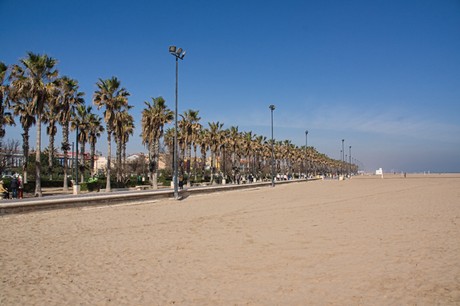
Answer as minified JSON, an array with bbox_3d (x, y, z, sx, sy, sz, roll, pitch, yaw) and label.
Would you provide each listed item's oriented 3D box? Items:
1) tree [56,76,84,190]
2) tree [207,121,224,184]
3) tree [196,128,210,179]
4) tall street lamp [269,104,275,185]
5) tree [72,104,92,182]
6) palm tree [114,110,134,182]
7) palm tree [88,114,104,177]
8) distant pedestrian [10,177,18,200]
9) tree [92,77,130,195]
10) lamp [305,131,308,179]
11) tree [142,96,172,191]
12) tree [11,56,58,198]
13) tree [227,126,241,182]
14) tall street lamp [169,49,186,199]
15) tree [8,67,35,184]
[{"bbox_3d":[-16.204,-2.000,35.138,2.900,11.663,2.900,-1,-4,24],"label":"tree"},{"bbox_3d":[-2.266,0.036,50.672,2.800,9.398,2.800,0,-3,0],"label":"tree"},{"bbox_3d":[-5.090,0.486,66.303,2.800,10.460,2.800,0,-3,0],"label":"tree"},{"bbox_3d":[7.706,-1.393,62.937,0.800,15.073,2.000,-1,-4,24],"label":"tall street lamp"},{"bbox_3d":[-18.999,-0.945,44.709,2.900,10.666,2.900,-1,-4,24],"label":"tree"},{"bbox_3d":[-15.837,-0.819,51.825,3.000,11.240,3.000,-1,-4,24],"label":"palm tree"},{"bbox_3d":[-20.774,-0.730,53.324,2.600,11.170,2.600,-2,-4,25],"label":"palm tree"},{"bbox_3d":[-14.803,2.341,23.748,0.520,1.676,0.380,-1,-4,24],"label":"distant pedestrian"},{"bbox_3d":[-11.666,-1.906,33.931,3.600,11.410,3.600,-2,-4,25],"label":"tree"},{"bbox_3d":[20.531,0.615,92.388,0.900,13.360,2.000,-2,-4,25],"label":"lamp"},{"bbox_3d":[-8.503,-1.246,40.113,3.500,10.780,3.500,0,-3,0],"label":"tree"},{"bbox_3d":[-15.213,-2.318,27.334,3.700,11.520,3.700,-2,-4,25],"label":"tree"},{"bbox_3d":[0.614,0.310,62.298,2.800,10.260,2.800,0,-3,0],"label":"tree"},{"bbox_3d":[-4.773,-2.940,31.612,0.900,14.210,2.200,-2,-4,25],"label":"tall street lamp"},{"bbox_3d":[-22.454,-2.823,37.694,3.100,13.603,3.100,-1,-4,24],"label":"tree"}]

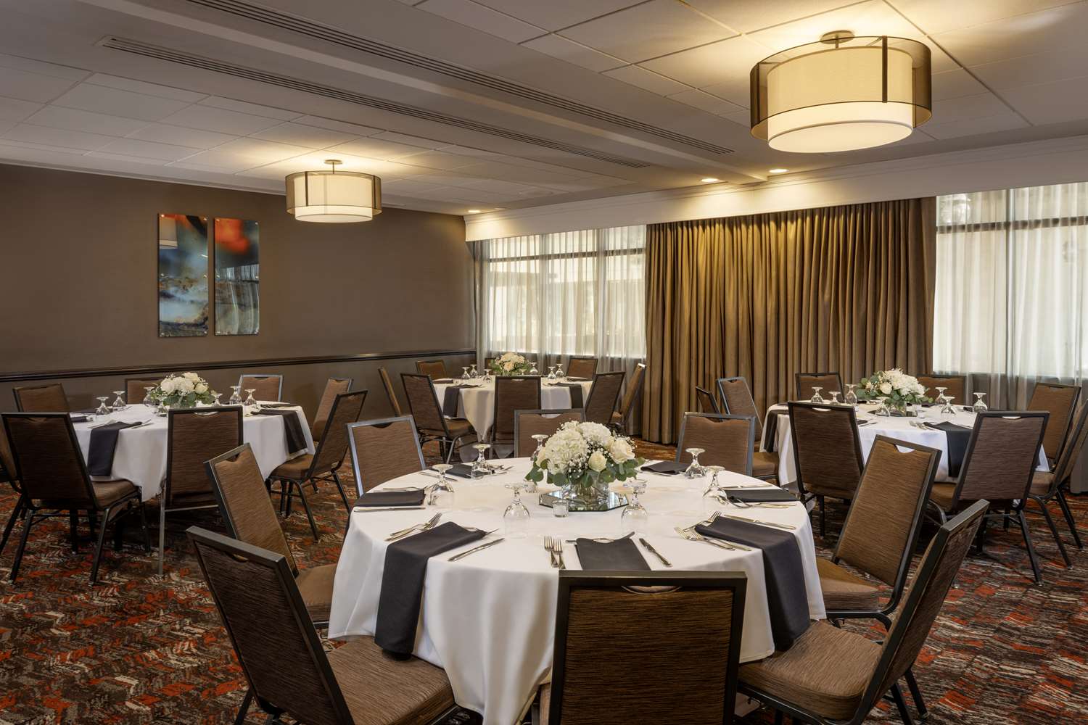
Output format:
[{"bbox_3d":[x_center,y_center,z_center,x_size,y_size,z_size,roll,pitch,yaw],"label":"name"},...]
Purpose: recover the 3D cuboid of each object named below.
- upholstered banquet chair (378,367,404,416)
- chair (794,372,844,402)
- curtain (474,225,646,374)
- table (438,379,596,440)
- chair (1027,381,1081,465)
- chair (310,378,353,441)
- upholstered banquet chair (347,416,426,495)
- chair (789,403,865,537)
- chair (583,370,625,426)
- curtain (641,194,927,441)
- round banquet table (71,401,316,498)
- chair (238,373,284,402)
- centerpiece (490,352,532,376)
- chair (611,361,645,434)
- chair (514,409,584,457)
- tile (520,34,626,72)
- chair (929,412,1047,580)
[{"bbox_3d":[-1.218,0.502,6.721,0.604,0.909,0.462,-1,4,-11],"label":"upholstered banquet chair"},{"bbox_3d":[2.249,0.567,5.706,0.462,0.909,0.604,0,4,2],"label":"chair"},{"bbox_3d":[0.099,-0.424,9.271,2.960,2.450,0.120,3,5,44],"label":"curtain"},{"bbox_3d":[-0.322,0.552,7.029,1.640,0.770,1.640,0,4,0],"label":"table"},{"bbox_3d":[3.354,0.625,5.089,0.560,0.925,0.460,-1,5,-9],"label":"chair"},{"bbox_3d":[-1.824,0.605,5.502,0.620,0.930,0.450,-3,5,-42],"label":"chair"},{"bbox_3d":[-0.559,0.738,3.241,0.604,0.909,0.462,4,6,41],"label":"upholstered banquet chair"},{"bbox_3d":[1.747,0.691,4.274,0.450,0.930,0.620,3,5,42],"label":"chair"},{"bbox_3d":[0.352,0.531,6.270,0.462,0.909,0.604,-4,6,-44],"label":"chair"},{"bbox_3d":[2.154,-0.245,6.860,2.753,2.350,0.140,3,5,40],"label":"curtain"},{"bbox_3d":[-2.494,0.550,5.049,1.680,0.460,1.680,0,4,0],"label":"round banquet table"},{"bbox_3d":[-2.361,0.592,5.681,0.450,0.930,0.620,0,4,6],"label":"chair"},{"bbox_3d":[-0.318,0.040,6.964,0.420,0.290,0.400,0,4,0],"label":"centerpiece"},{"bbox_3d":[0.662,0.484,6.951,0.604,0.909,0.462,0,4,0],"label":"chair"},{"bbox_3d":[0.046,0.739,3.590,0.450,0.930,0.620,0,4,-4],"label":"chair"},{"bbox_3d":[0.176,-1.562,3.664,0.220,0.020,0.610,3,5,44],"label":"tile"},{"bbox_3d":[2.416,0.705,4.070,0.450,0.930,0.620,0,4,-2],"label":"chair"}]

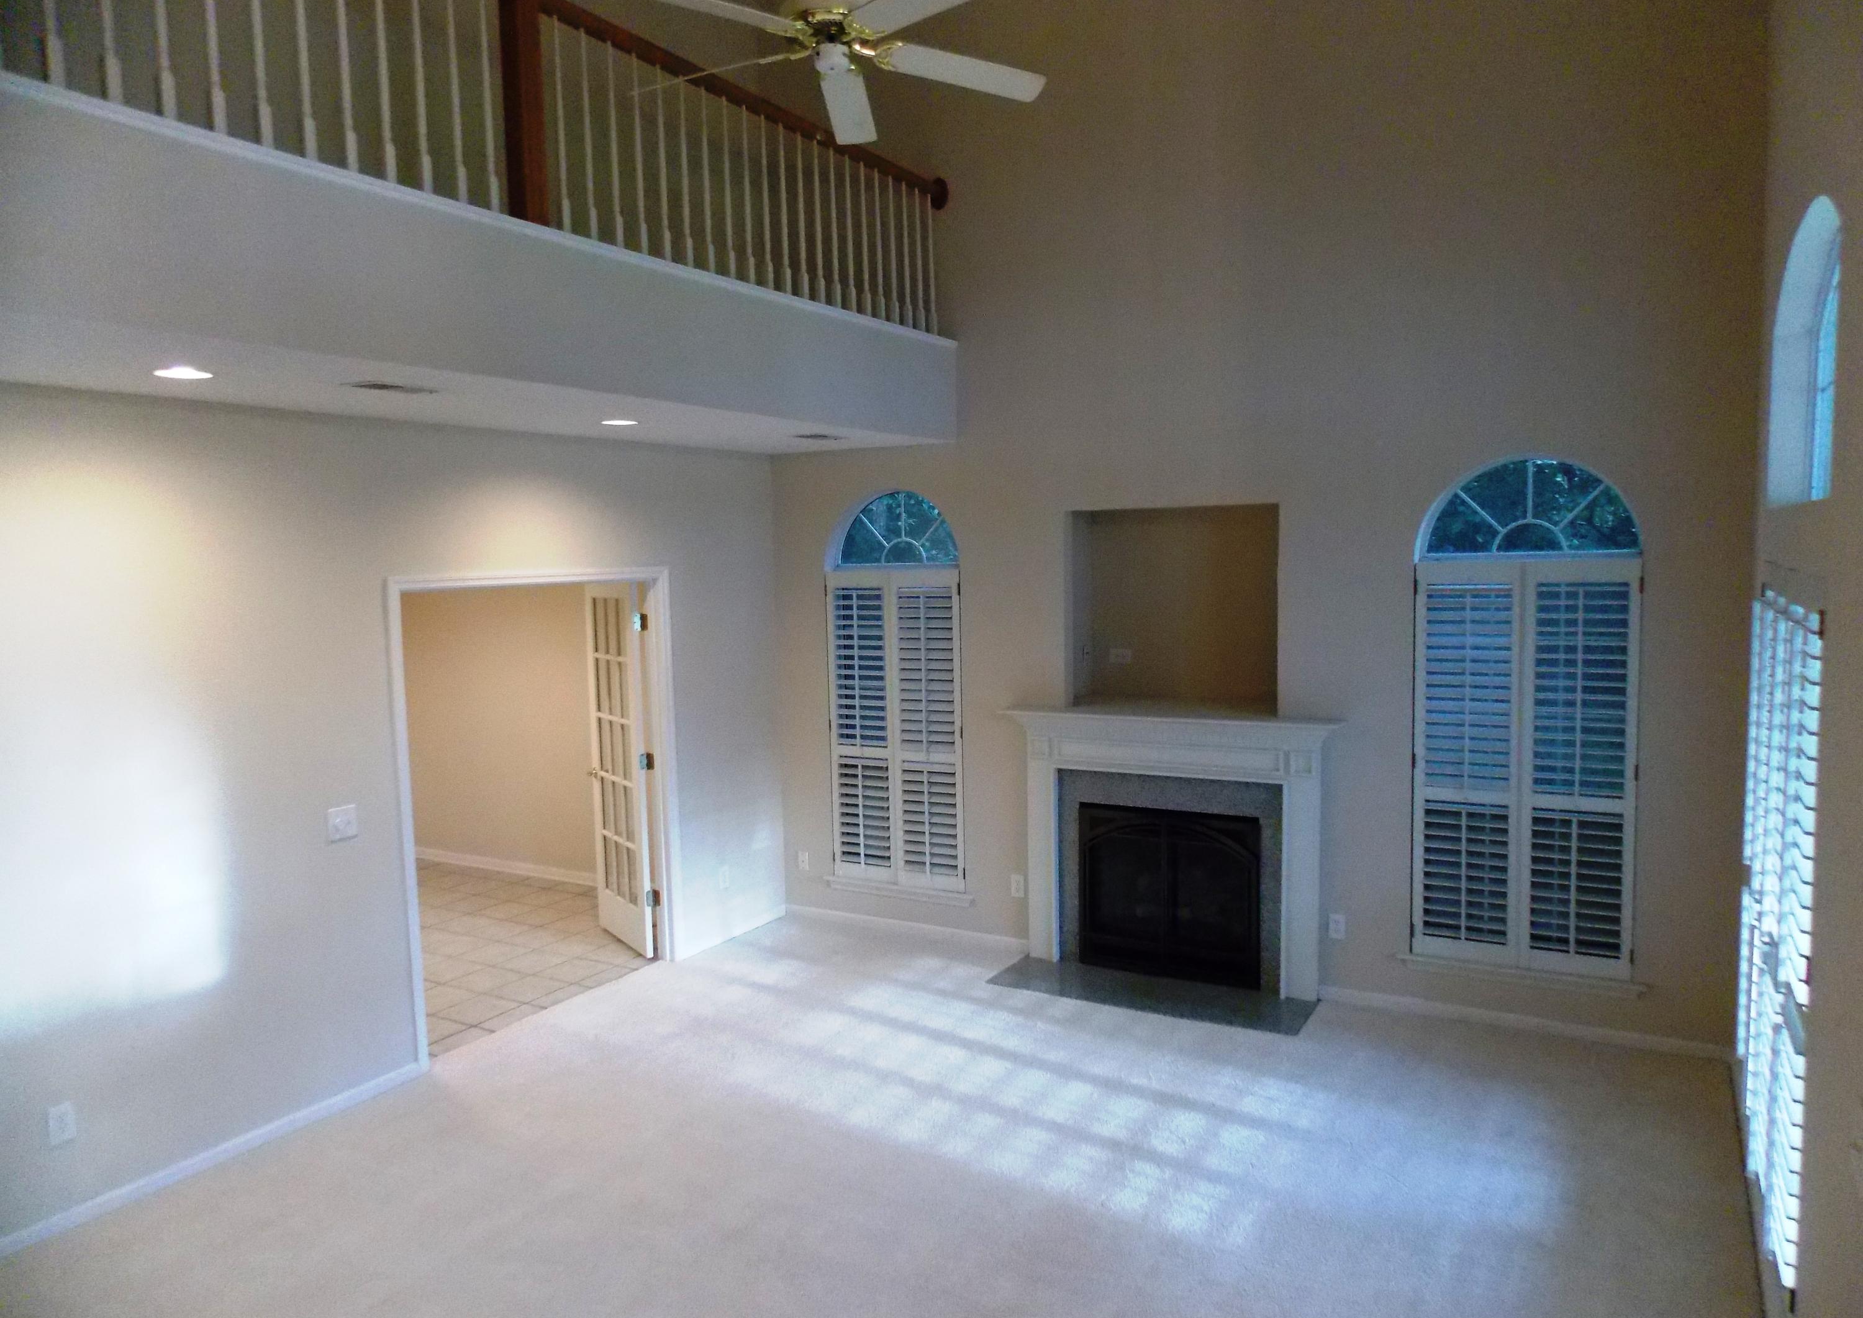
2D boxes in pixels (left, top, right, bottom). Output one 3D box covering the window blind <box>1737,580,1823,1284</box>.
[{"bbox_3d":[2.454,0.628,3.658,0.070,1.750,1.650,1,6,30],"label":"window blind"}]

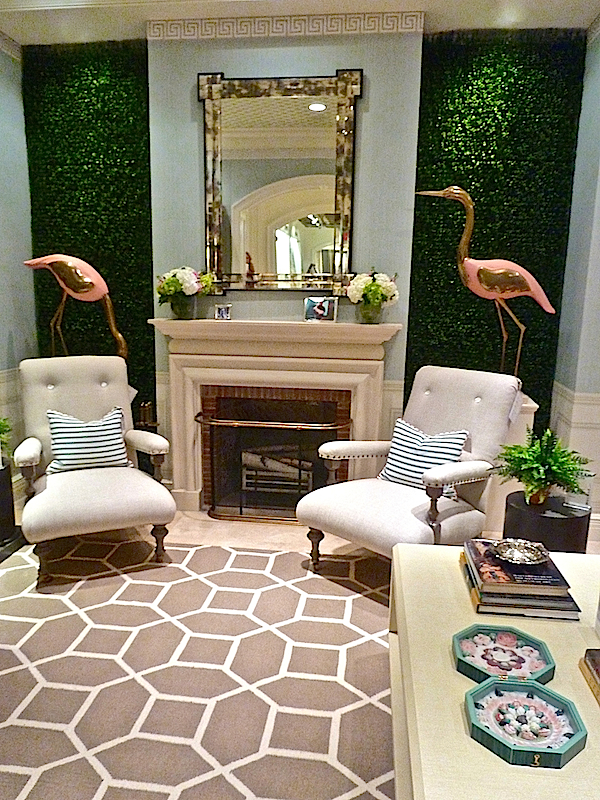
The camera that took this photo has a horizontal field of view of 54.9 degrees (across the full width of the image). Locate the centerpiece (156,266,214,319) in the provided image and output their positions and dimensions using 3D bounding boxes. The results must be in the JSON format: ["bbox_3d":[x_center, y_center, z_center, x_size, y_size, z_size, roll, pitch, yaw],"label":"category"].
[{"bbox_3d":[-0.702,-0.654,3.547,0.355,0.326,0.282,2,10,6],"label":"centerpiece"}]

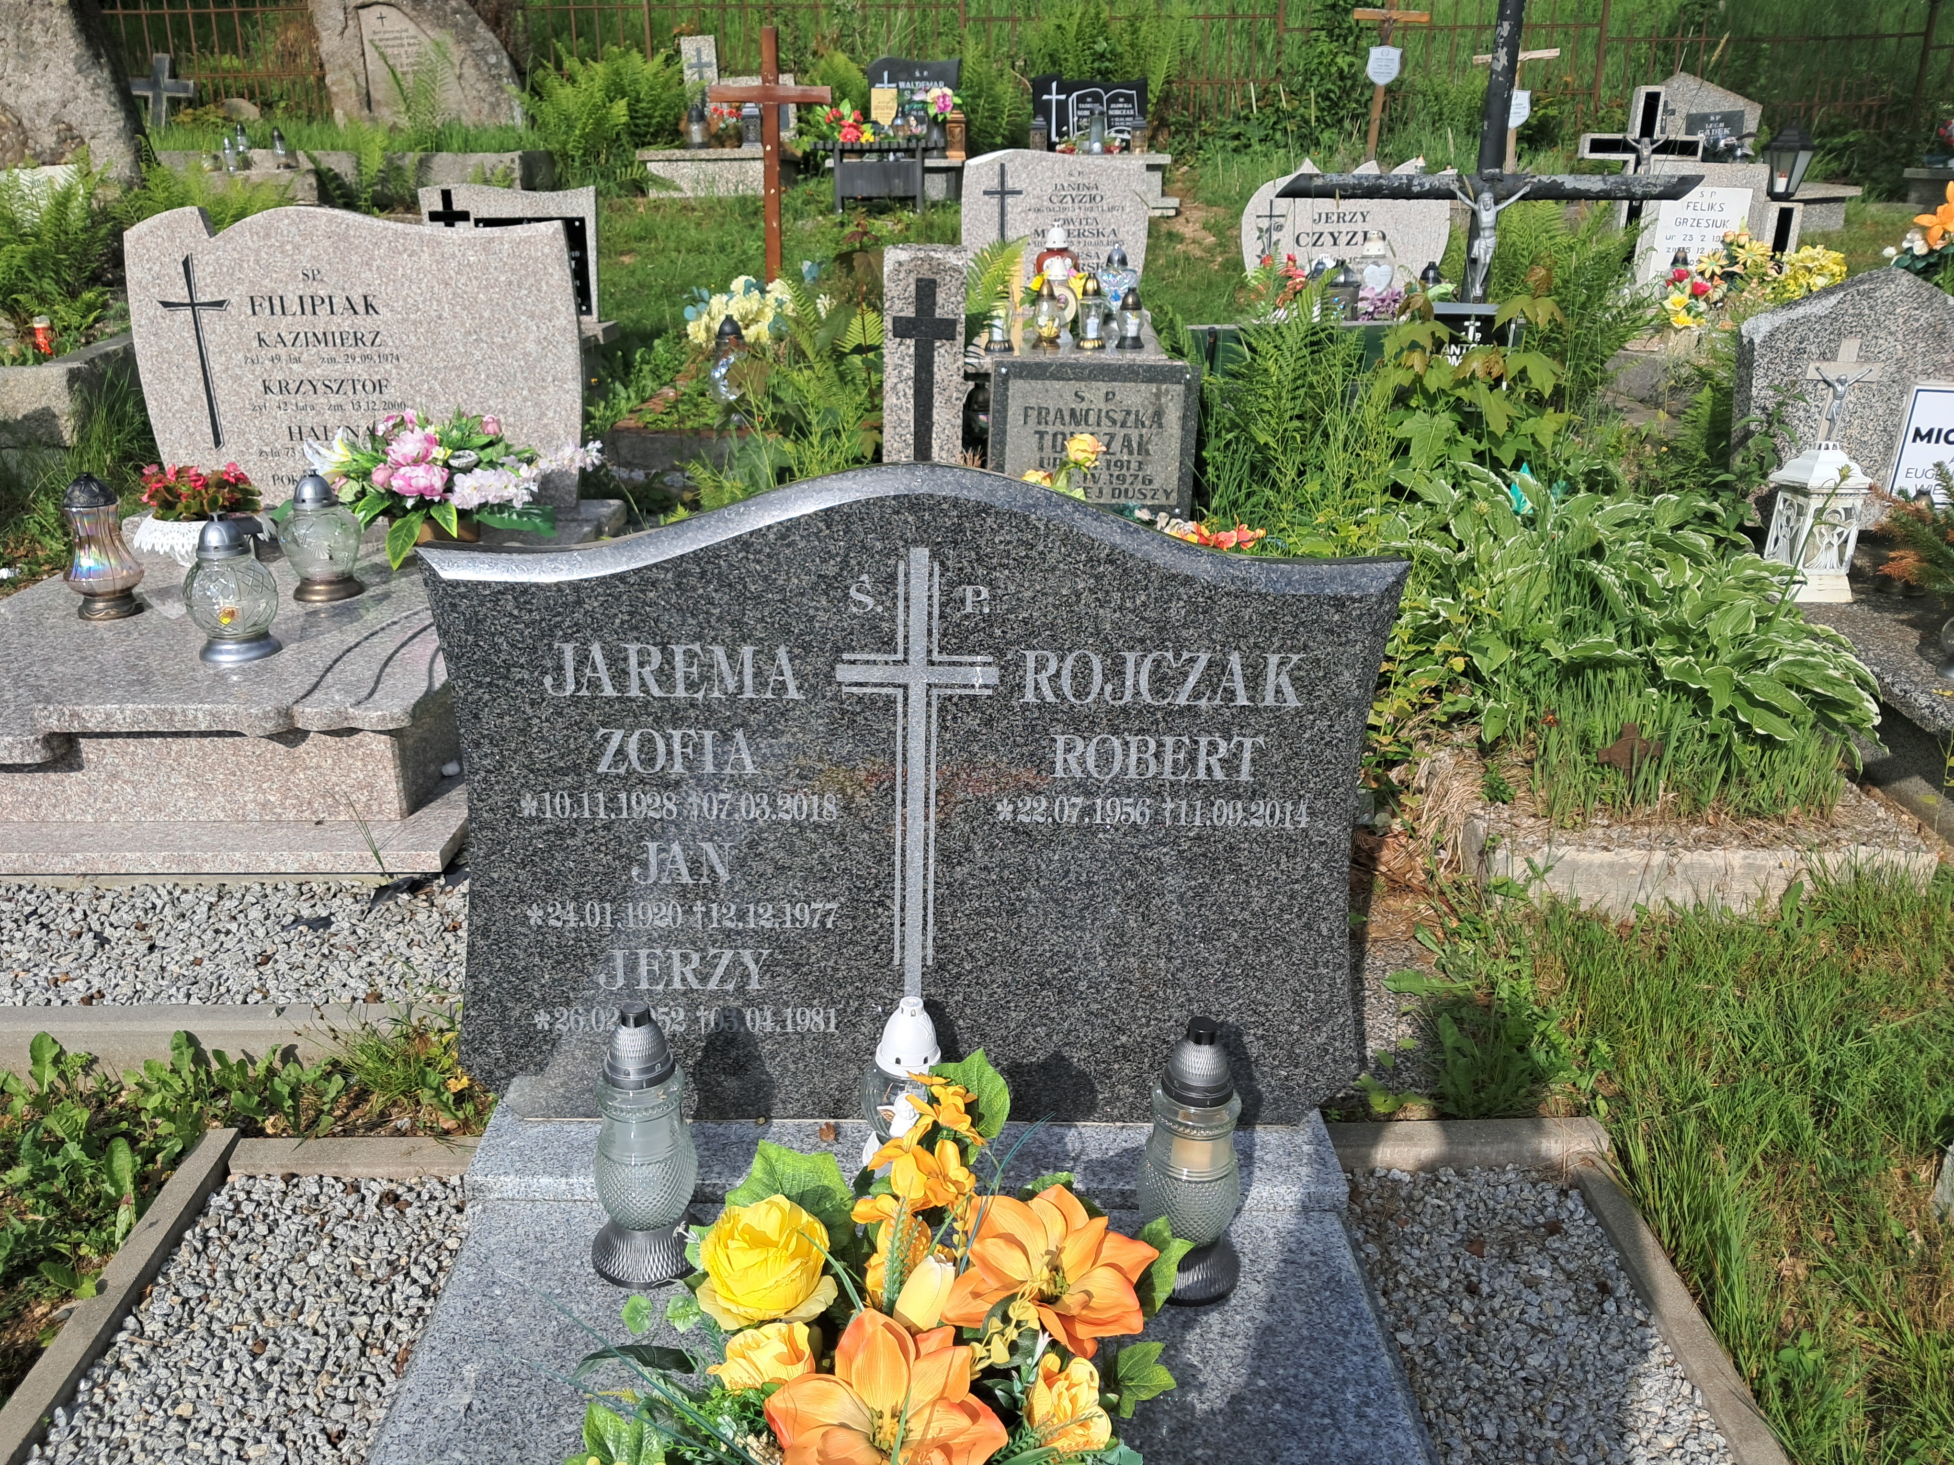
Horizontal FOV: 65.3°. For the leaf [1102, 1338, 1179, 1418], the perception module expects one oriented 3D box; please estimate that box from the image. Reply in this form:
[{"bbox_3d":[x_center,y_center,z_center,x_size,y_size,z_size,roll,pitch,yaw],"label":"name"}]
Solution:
[{"bbox_3d":[0.141,0.556,1.310,0.062,0.020,0.066,12,34,-8],"label":"leaf"}]

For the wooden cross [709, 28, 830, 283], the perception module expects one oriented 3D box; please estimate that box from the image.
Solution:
[{"bbox_3d":[-0.873,-2.309,6.425,0.515,1.200,0.065,0,17,-1],"label":"wooden cross"}]

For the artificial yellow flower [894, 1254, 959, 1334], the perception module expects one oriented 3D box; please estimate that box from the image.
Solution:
[{"bbox_3d":[-0.047,0.503,1.360,0.055,0.075,0.055,1,19,0],"label":"artificial yellow flower"}]

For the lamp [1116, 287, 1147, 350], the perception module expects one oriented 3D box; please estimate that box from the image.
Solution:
[{"bbox_3d":[0.537,-1.443,5.300,0.110,0.209,0.110,0,20,-2],"label":"lamp"}]

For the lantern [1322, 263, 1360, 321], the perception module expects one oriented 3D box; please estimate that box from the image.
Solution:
[{"bbox_3d":[1.442,-1.739,6.000,0.147,0.219,0.147,0,20,-2],"label":"lantern"}]

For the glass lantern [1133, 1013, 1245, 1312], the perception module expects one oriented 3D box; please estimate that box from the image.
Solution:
[{"bbox_3d":[0.209,0.408,1.480,0.099,0.285,0.099,0,21,-2],"label":"glass lantern"}]

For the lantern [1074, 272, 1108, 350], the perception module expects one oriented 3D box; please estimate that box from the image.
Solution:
[{"bbox_3d":[0.370,-1.355,4.896,0.098,0.236,0.098,0,17,0],"label":"lantern"}]

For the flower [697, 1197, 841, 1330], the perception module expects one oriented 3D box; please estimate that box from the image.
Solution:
[{"bbox_3d":[-0.189,0.482,1.380,0.120,0.095,0.115,3,19,6],"label":"flower"}]

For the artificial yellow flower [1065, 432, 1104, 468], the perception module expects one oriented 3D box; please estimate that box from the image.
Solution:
[{"bbox_3d":[0.272,-0.714,3.837,0.098,0.090,0.090,0,17,0],"label":"artificial yellow flower"}]

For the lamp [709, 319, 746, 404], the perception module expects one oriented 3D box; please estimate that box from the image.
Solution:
[{"bbox_3d":[-0.735,-1.102,4.653,0.120,0.322,0.120,-3,17,0],"label":"lamp"}]

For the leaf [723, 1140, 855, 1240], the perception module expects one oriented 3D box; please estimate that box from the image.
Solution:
[{"bbox_3d":[-0.172,0.424,1.400,0.115,0.030,0.110,5,39,-4],"label":"leaf"}]

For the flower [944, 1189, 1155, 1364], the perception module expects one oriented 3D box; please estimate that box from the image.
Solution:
[{"bbox_3d":[0.066,0.487,1.380,0.185,0.125,0.125,-1,19,-6],"label":"flower"}]

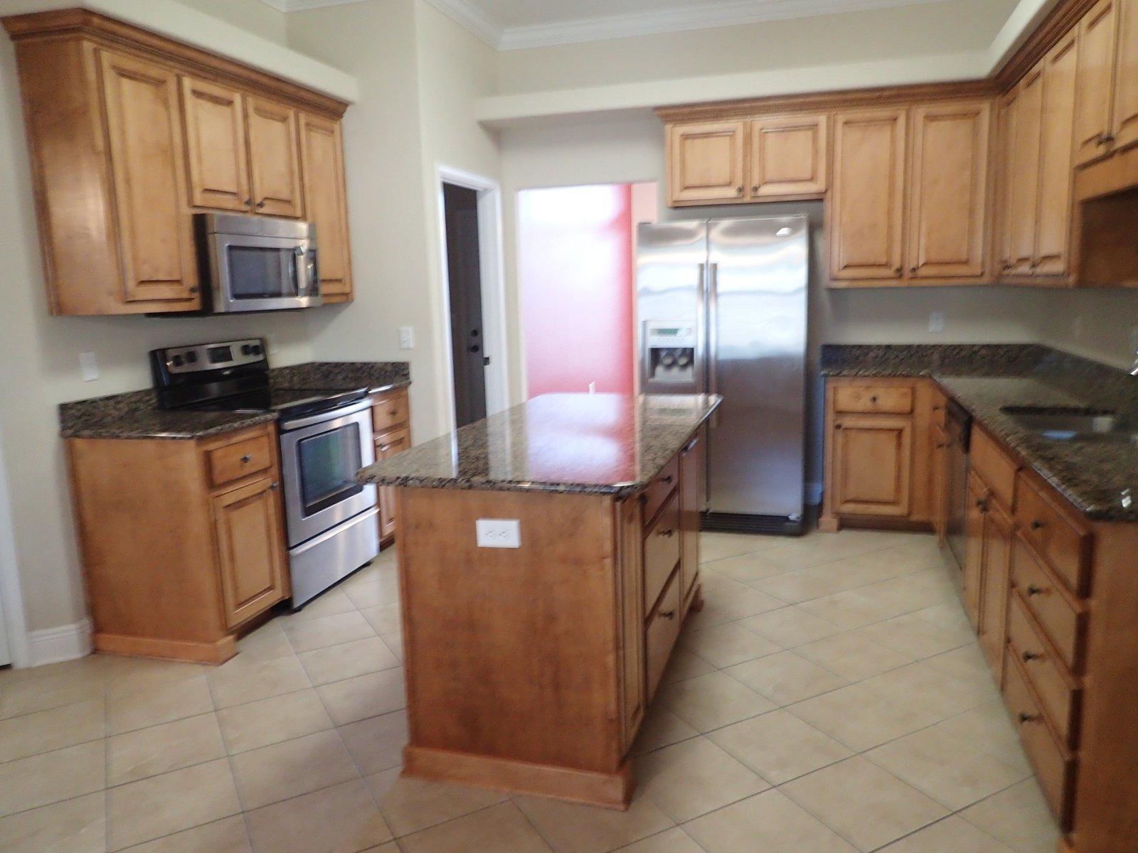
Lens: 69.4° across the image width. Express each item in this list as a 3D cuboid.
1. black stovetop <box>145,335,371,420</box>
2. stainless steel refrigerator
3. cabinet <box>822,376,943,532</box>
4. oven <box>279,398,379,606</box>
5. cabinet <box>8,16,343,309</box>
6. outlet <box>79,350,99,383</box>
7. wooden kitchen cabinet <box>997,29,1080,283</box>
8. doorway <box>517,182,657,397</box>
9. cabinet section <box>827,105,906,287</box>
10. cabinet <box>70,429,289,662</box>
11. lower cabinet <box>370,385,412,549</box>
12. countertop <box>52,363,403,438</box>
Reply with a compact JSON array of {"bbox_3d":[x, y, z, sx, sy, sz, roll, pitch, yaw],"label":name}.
[{"bbox_3d":[-1.404,-0.247,3.896,0.610,0.310,0.760,1,10,17],"label":"black stovetop"},{"bbox_3d":[0.937,-0.313,4.857,0.905,1.745,0.740,1,10,17],"label":"stainless steel refrigerator"},{"bbox_3d":[1.770,0.123,4.794,0.570,0.883,0.628,1,10,17],"label":"cabinet"},{"bbox_3d":[-1.386,0.335,3.990,0.610,0.870,0.760,1,10,17],"label":"oven"},{"bbox_3d":[-1.583,-1.065,3.727,0.380,1.050,1.680,1,10,17],"label":"cabinet"},{"bbox_3d":[-1.933,-0.240,3.309,0.010,0.116,0.072,1,10,17],"label":"outlet"},{"bbox_3d":[2.154,-1.112,3.529,0.330,0.970,1.520,1,10,17],"label":"wooden kitchen cabinet"},{"bbox_3d":[0.162,-0.548,5.539,0.930,2.060,0.140,1,10,17],"label":"doorway"},{"bbox_3d":[1.699,-1.291,4.688,0.392,0.910,0.343,1,10,17],"label":"cabinet section"},{"bbox_3d":[-1.587,0.452,3.425,0.634,0.883,0.481,1,10,17],"label":"cabinet"},{"bbox_3d":[-1.228,0.245,4.572,0.634,0.883,0.411,1,10,17],"label":"lower cabinet"},{"bbox_3d":[-1.427,-0.147,3.878,0.620,0.150,1.700,1,10,17],"label":"countertop"}]

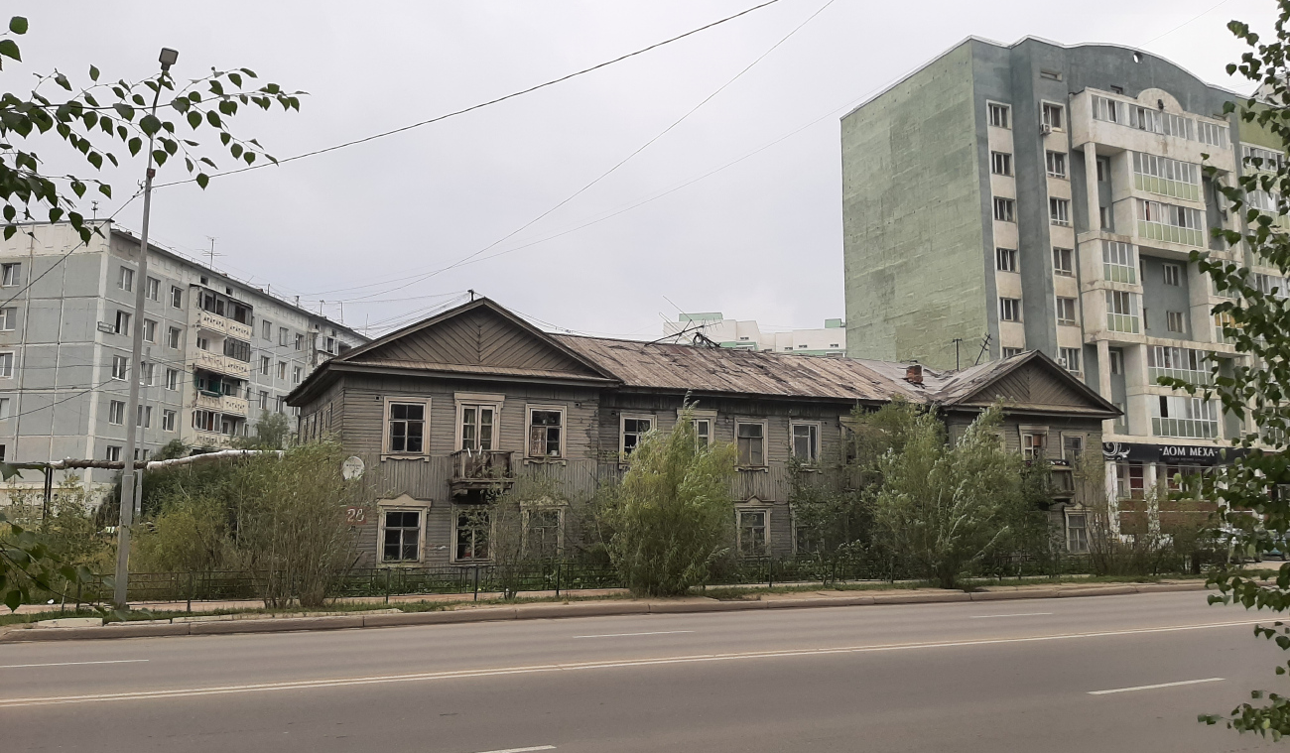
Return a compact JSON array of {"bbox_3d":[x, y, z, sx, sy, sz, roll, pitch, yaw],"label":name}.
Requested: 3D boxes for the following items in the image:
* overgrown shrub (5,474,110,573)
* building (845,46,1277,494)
[{"bbox_3d":[-14.458,3.896,23.886,2.600,2.881,2.500,4,-9,-24],"label":"overgrown shrub"},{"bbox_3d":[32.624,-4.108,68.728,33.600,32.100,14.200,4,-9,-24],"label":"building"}]

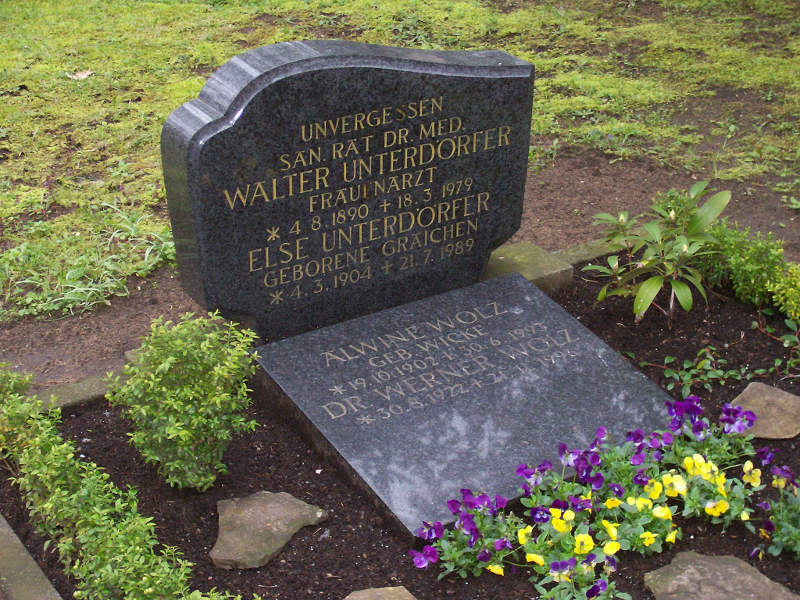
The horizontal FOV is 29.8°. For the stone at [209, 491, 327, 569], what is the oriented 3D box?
[{"bbox_3d":[-0.234,0.416,2.696,0.207,0.050,0.180,0,26,0],"label":"stone"}]

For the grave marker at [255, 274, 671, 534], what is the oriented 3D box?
[{"bbox_3d":[0.151,0.211,3.107,0.700,0.070,0.657,-16,38,-28],"label":"grave marker"}]

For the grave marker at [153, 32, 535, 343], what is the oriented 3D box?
[{"bbox_3d":[-0.087,-0.267,3.275,0.850,0.614,0.140,-16,30,-28],"label":"grave marker"}]

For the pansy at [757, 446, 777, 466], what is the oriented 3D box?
[{"bbox_3d":[0.699,0.299,2.866,0.032,0.030,0.022,-13,28,-24],"label":"pansy"}]

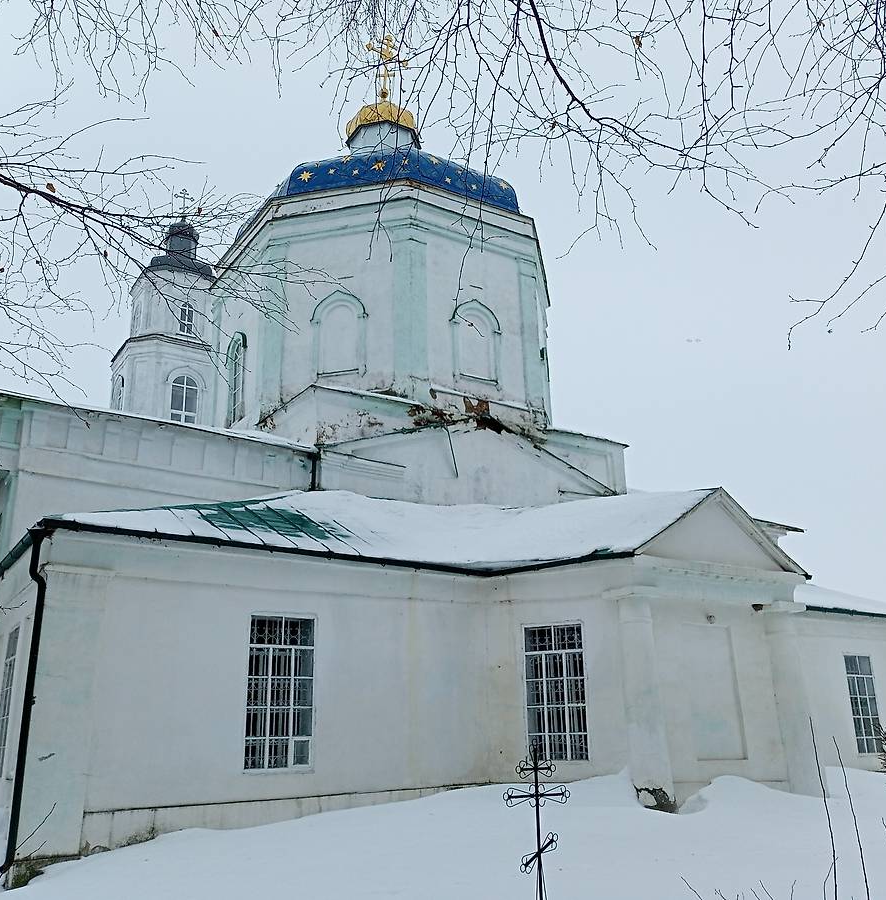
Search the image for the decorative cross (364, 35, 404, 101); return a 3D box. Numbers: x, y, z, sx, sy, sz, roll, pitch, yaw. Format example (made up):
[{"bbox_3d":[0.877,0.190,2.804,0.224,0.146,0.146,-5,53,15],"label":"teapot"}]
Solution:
[{"bbox_3d":[-2.009,-13.096,33.296,1.661,2.741,0.250,11,-22,-32],"label":"decorative cross"}]

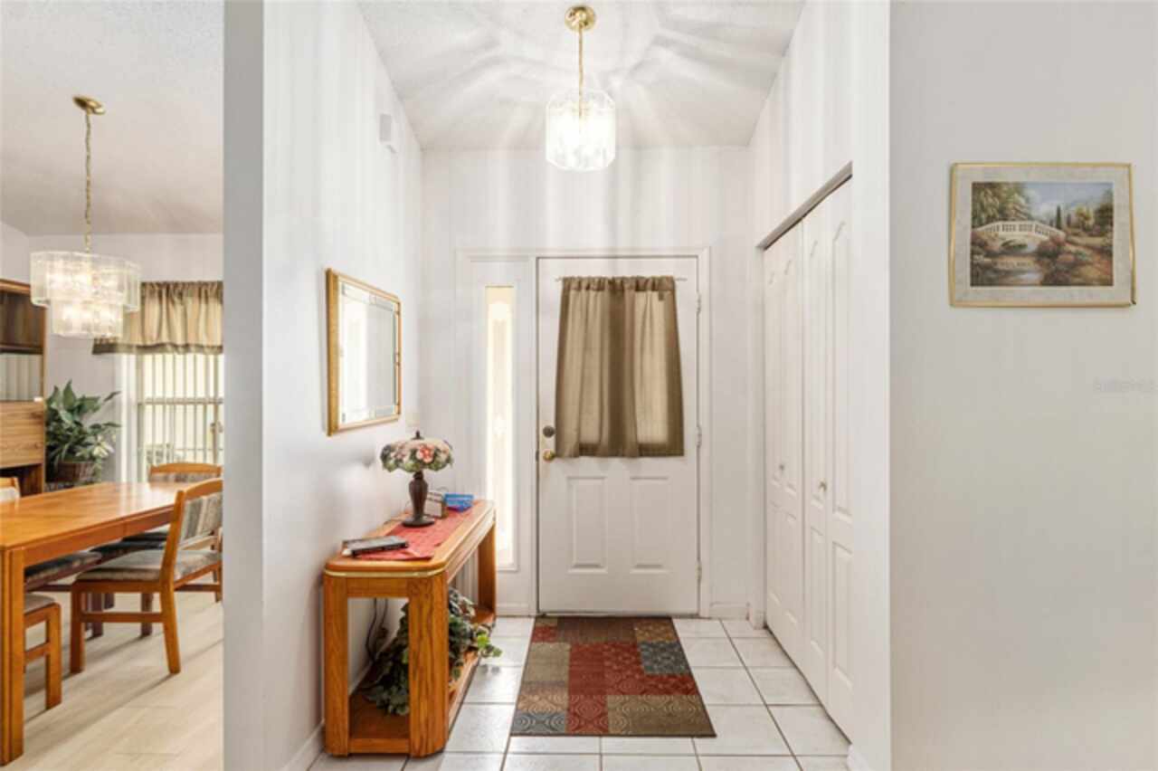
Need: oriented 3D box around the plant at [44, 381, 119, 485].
[{"bbox_3d":[-3.474,0.324,4.029,0.480,0.700,0.430,0,0,1],"label":"plant"}]

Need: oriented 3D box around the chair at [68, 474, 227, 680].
[{"bbox_3d":[-2.059,0.885,2.865,0.550,0.850,0.470,0,0,1],"label":"chair"}]

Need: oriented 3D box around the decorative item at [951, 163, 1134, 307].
[{"bbox_3d":[1.367,-0.444,1.716,0.521,0.427,0.025,0,0,1],"label":"decorative item"}]

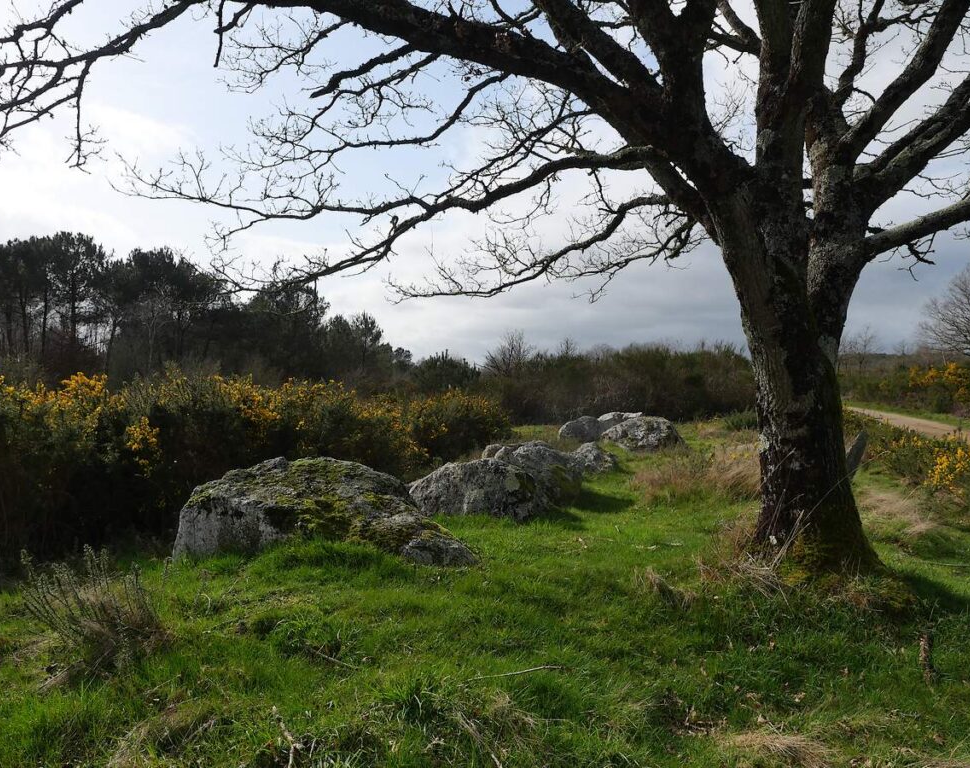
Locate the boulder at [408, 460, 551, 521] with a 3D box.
[{"bbox_3d":[-0.109,1.168,8.170,1.620,0.660,1.100,0,1,8],"label":"boulder"}]

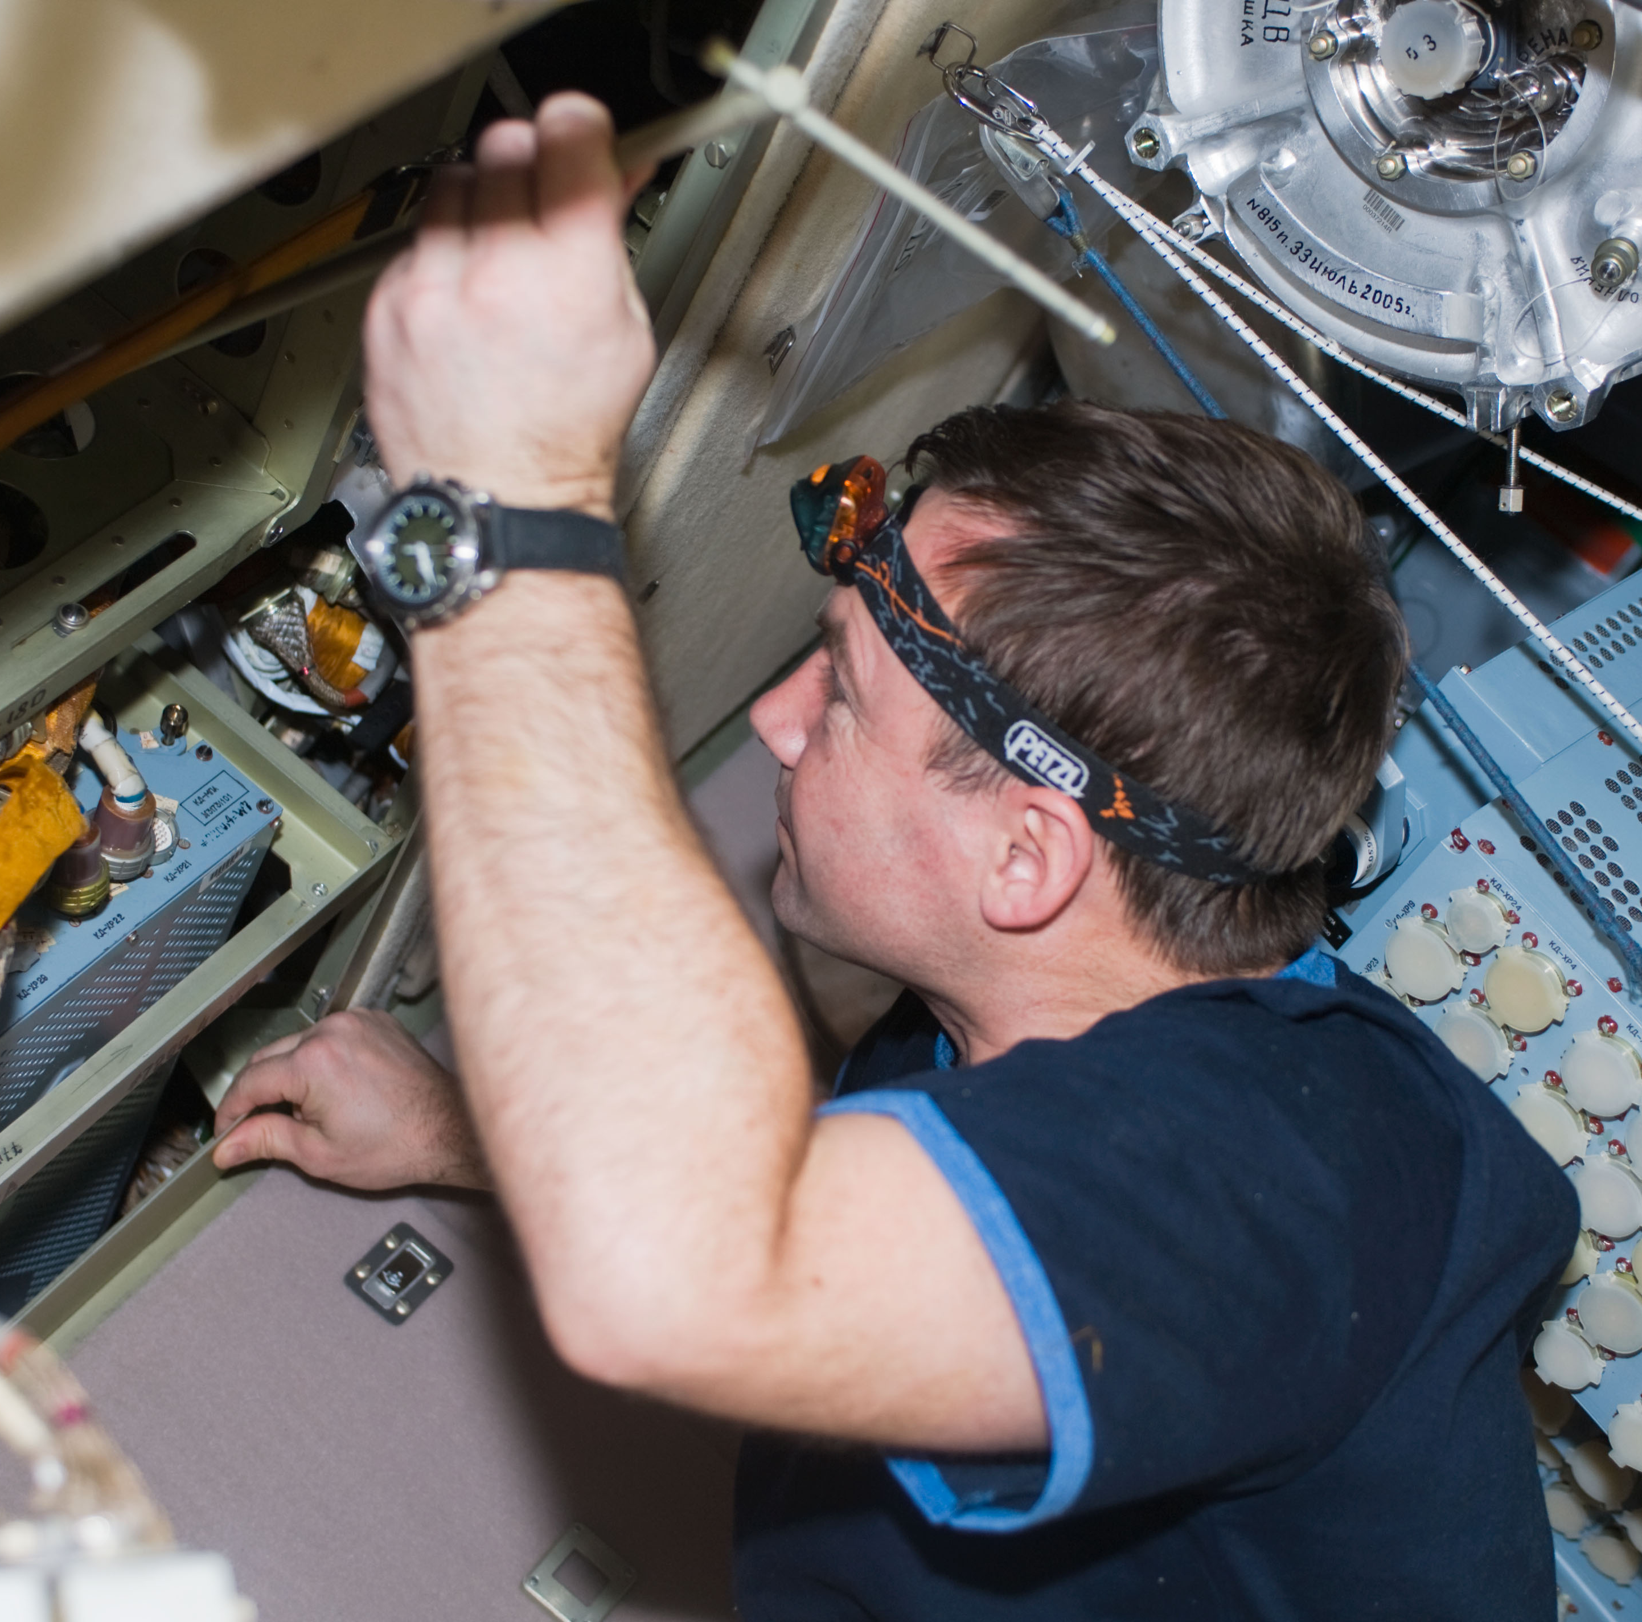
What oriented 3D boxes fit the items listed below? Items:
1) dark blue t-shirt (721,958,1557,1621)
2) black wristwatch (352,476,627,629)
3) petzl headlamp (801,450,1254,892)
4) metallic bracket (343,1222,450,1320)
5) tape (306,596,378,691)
[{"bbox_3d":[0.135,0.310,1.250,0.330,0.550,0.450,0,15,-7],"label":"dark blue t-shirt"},{"bbox_3d":[-0.100,-0.077,0.890,0.070,0.046,0.068,7,1,41],"label":"black wristwatch"},{"bbox_3d":[0.090,-0.042,1.060,0.240,0.055,0.165,37,16,-4],"label":"petzl headlamp"},{"bbox_3d":[-0.227,0.249,1.530,0.038,0.043,0.009,45,0,20],"label":"metallic bracket"},{"bbox_3d":[-0.287,-0.100,1.700,0.038,0.055,0.045,32,6,-12],"label":"tape"}]

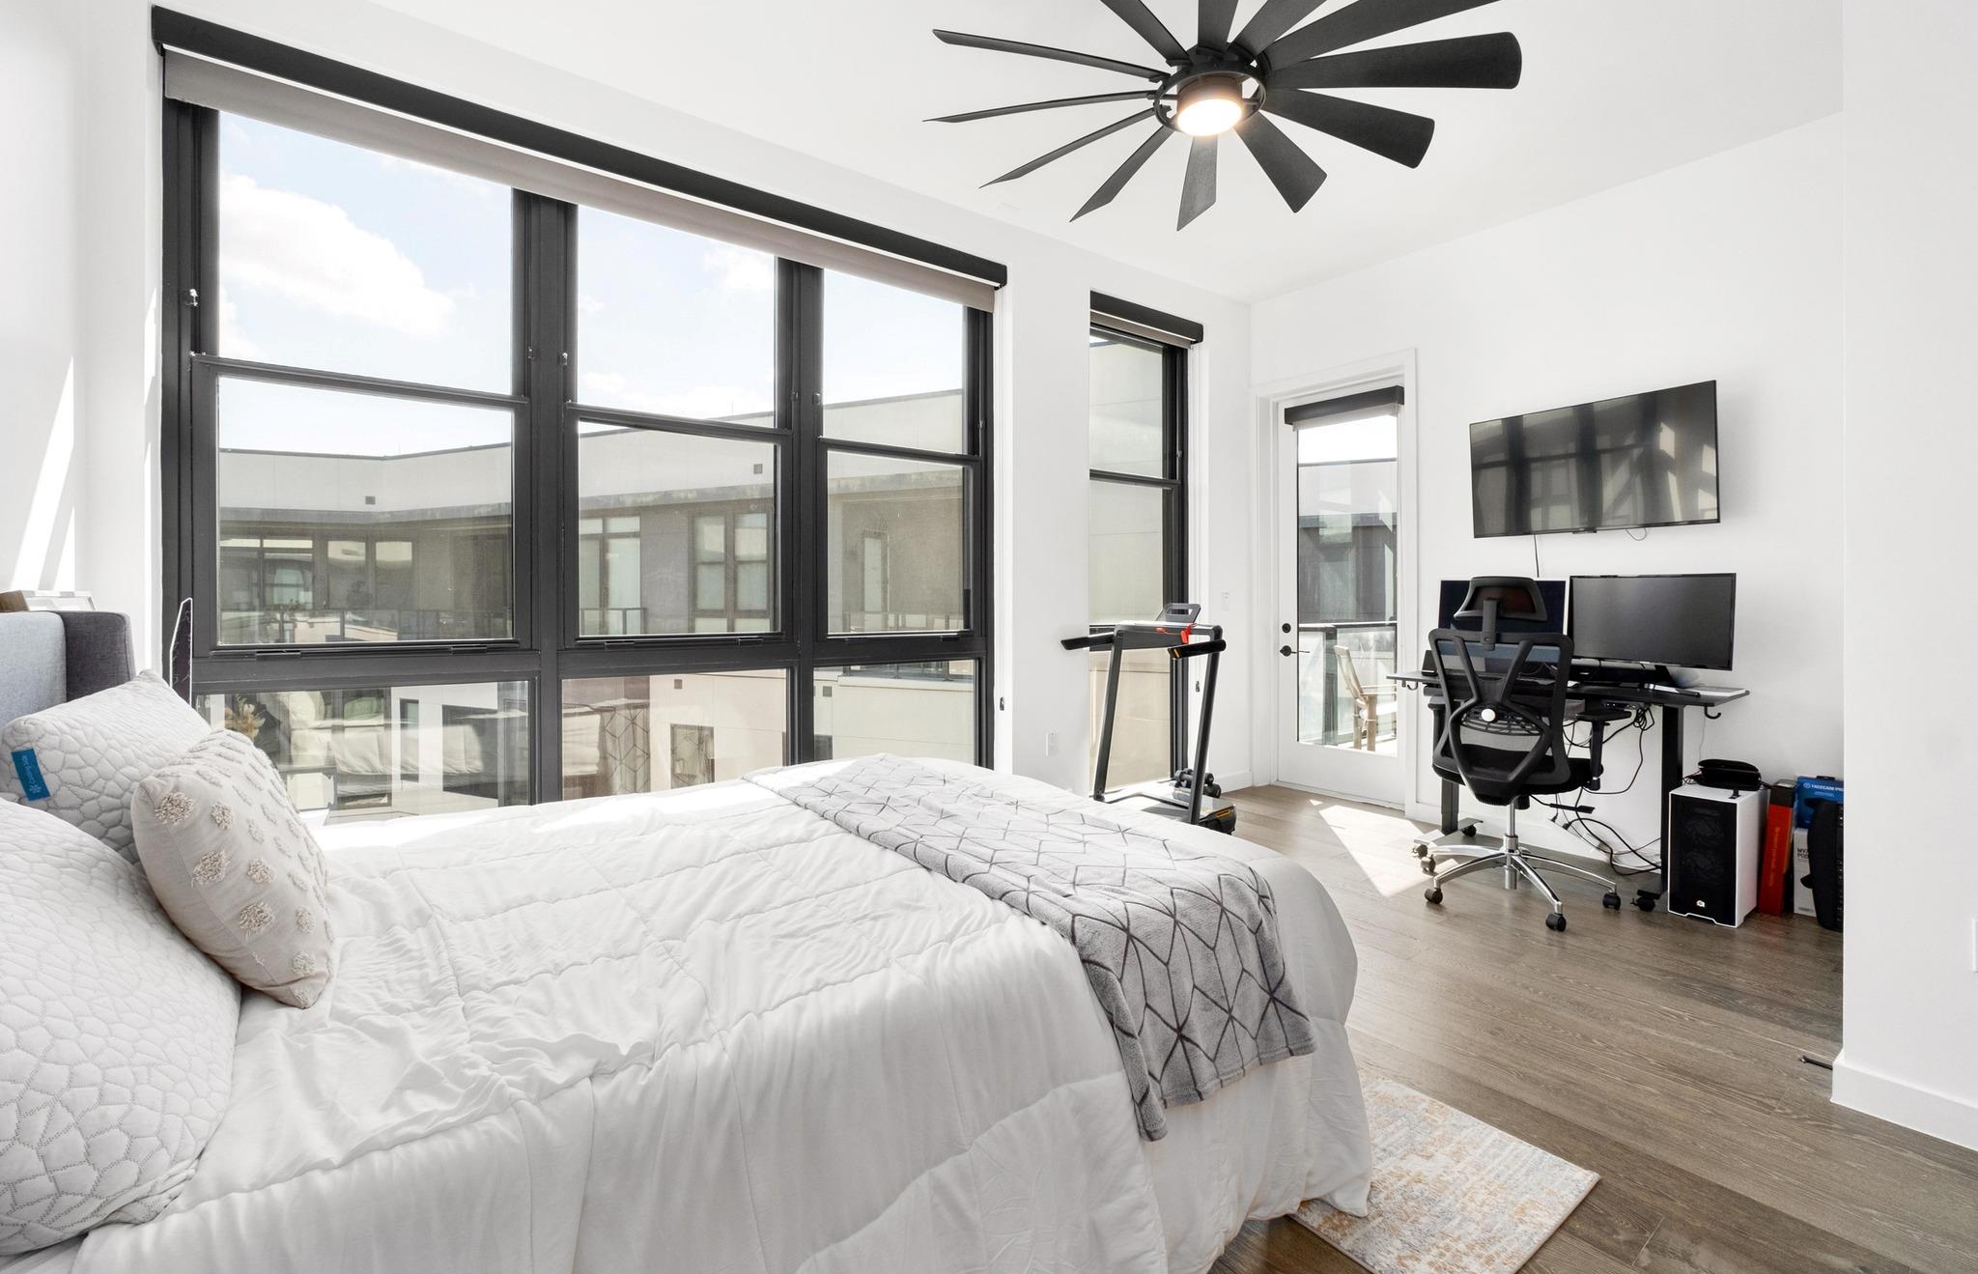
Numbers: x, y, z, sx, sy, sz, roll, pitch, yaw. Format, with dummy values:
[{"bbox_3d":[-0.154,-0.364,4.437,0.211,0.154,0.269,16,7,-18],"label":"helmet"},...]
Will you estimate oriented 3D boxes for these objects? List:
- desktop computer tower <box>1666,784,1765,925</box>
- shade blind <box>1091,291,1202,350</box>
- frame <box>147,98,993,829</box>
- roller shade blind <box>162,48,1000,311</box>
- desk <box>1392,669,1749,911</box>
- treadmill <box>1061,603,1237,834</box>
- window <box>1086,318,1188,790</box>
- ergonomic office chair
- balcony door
[{"bbox_3d":[2.829,0.826,3.206,0.398,0.459,0.209,-1,2,-37],"label":"desktop computer tower"},{"bbox_3d":[0.903,-1.766,4.763,0.979,0.204,0.102,-1,2,-37],"label":"shade blind"},{"bbox_3d":[-1.226,-0.349,3.352,3.040,2.632,0.122,-1,2,-37],"label":"frame"},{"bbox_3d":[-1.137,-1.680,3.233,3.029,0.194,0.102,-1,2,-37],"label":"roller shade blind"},{"bbox_3d":[2.485,0.624,3.623,0.592,0.826,1.214,-1,2,-38],"label":"desk"},{"bbox_3d":[0.616,0.422,4.160,1.224,1.173,0.694,-1,2,-37],"label":"treadmill"},{"bbox_3d":[0.838,-0.456,4.900,0.969,2.713,0.122,-1,2,-37],"label":"window"},{"bbox_3d":[2.102,0.413,3.317,0.663,1.275,0.653,-1,2,-37],"label":"ergonomic office chair"},{"bbox_3d":[2.113,-0.277,5.002,0.071,2.489,0.867,-1,2,-38],"label":"balcony door"}]

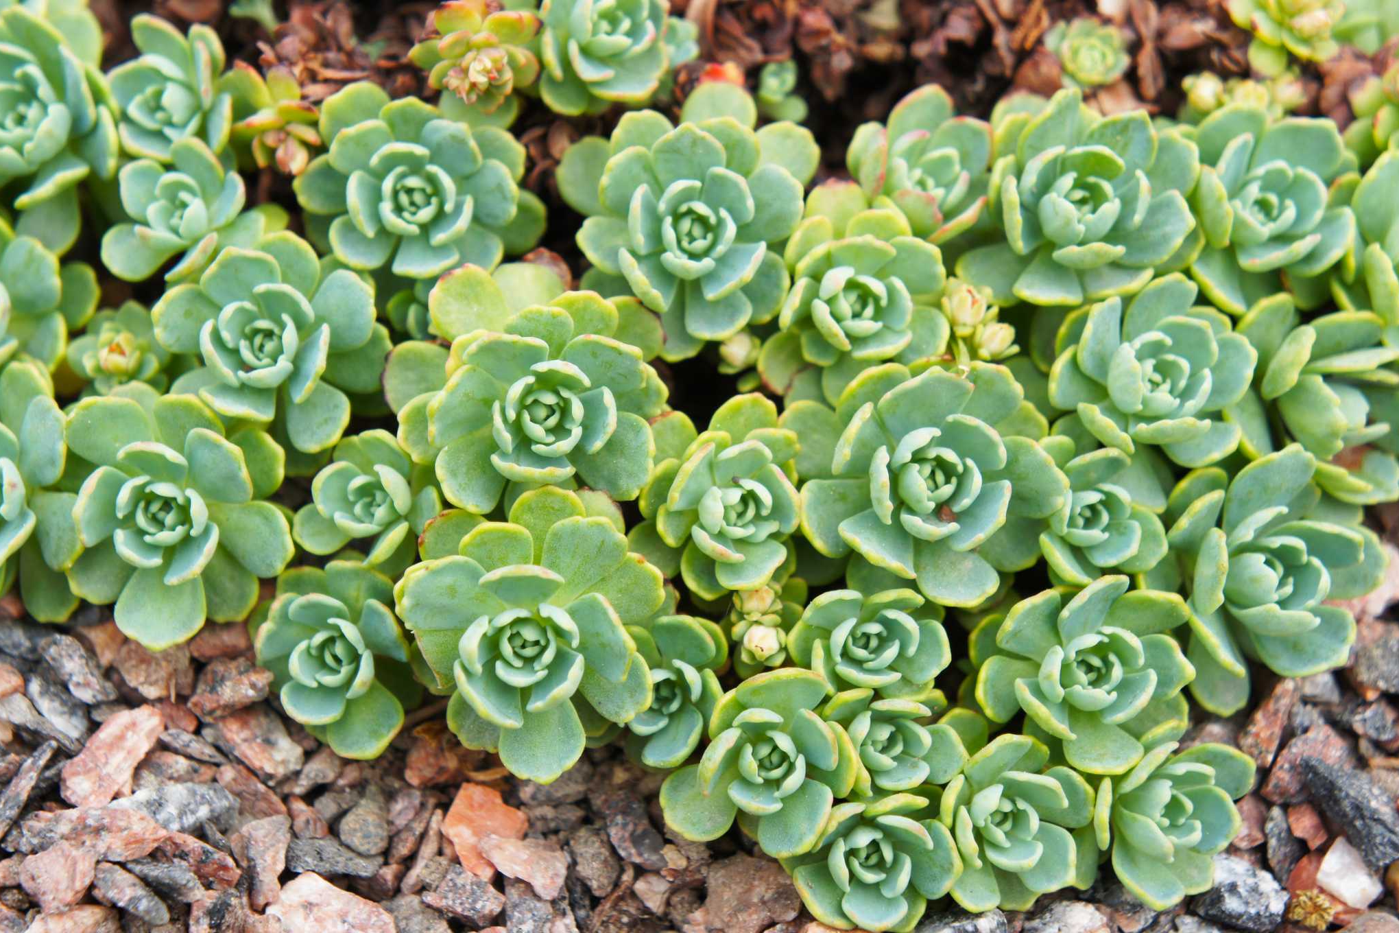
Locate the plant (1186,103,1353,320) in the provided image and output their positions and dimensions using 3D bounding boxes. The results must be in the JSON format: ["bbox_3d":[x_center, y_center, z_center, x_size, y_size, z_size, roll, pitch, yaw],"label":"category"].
[{"bbox_3d":[0.115,-0.052,0.643,0.035,0.019,0.038,0,50,0],"label":"plant"}]

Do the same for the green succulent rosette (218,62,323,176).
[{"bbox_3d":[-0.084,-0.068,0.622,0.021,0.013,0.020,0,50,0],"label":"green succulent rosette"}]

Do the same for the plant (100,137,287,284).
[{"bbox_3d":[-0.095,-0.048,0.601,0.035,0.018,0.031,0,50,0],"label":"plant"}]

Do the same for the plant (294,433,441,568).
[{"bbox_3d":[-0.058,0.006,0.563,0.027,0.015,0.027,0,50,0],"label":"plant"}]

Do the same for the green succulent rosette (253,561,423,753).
[{"bbox_3d":[-0.064,0.034,0.571,0.030,0.016,0.032,0,50,0],"label":"green succulent rosette"}]

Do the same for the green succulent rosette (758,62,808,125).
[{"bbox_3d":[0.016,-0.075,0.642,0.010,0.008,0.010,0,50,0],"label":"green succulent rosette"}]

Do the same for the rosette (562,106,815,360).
[{"bbox_3d":[-0.002,-0.047,0.639,0.051,0.019,0.051,0,50,0],"label":"rosette"}]

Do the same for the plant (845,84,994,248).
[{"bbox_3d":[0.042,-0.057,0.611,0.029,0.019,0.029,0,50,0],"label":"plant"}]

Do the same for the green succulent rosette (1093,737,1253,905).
[{"bbox_3d":[0.076,0.057,0.512,0.025,0.014,0.025,0,50,0],"label":"green succulent rosette"}]

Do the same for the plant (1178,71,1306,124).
[{"bbox_3d":[0.107,-0.072,0.628,0.025,0.013,0.016,0,50,0],"label":"plant"}]

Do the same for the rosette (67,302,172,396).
[{"bbox_3d":[-0.115,-0.024,0.635,0.021,0.009,0.019,0,50,0],"label":"rosette"}]

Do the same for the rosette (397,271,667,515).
[{"bbox_3d":[-0.031,-0.014,0.612,0.052,0.018,0.047,0,50,0],"label":"rosette"}]

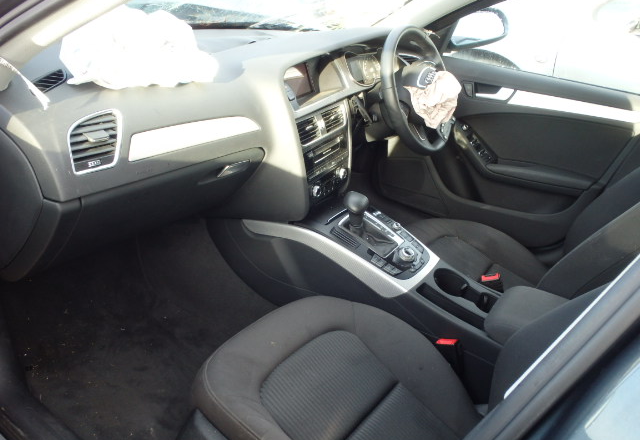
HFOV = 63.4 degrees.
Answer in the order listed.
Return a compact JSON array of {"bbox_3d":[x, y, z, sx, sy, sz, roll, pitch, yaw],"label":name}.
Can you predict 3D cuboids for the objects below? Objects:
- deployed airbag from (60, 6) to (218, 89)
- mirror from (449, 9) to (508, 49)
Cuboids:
[{"bbox_3d":[-0.338,-0.340,0.979,0.180,0.125,0.335,24,32,30],"label":"deployed airbag"},{"bbox_3d":[0.540,-0.680,1.842,0.215,0.140,0.110,-8,31,-26],"label":"mirror"}]

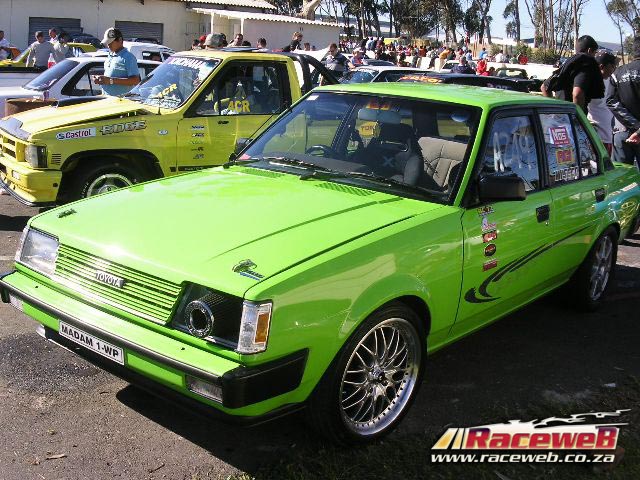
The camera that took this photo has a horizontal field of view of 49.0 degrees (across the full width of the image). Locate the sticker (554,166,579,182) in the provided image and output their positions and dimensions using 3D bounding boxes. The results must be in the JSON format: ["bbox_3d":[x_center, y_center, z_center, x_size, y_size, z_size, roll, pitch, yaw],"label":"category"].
[{"bbox_3d":[1.373,-0.363,3.913,0.008,0.072,0.335,-12,1,41],"label":"sticker"}]

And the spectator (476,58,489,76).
[{"bbox_3d":[4.106,-3.850,18.201,0.480,1.650,0.320,-8,18,-37],"label":"spectator"}]

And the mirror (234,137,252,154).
[{"bbox_3d":[-0.422,-0.525,4.090,0.205,0.110,0.090,14,17,38],"label":"mirror"}]

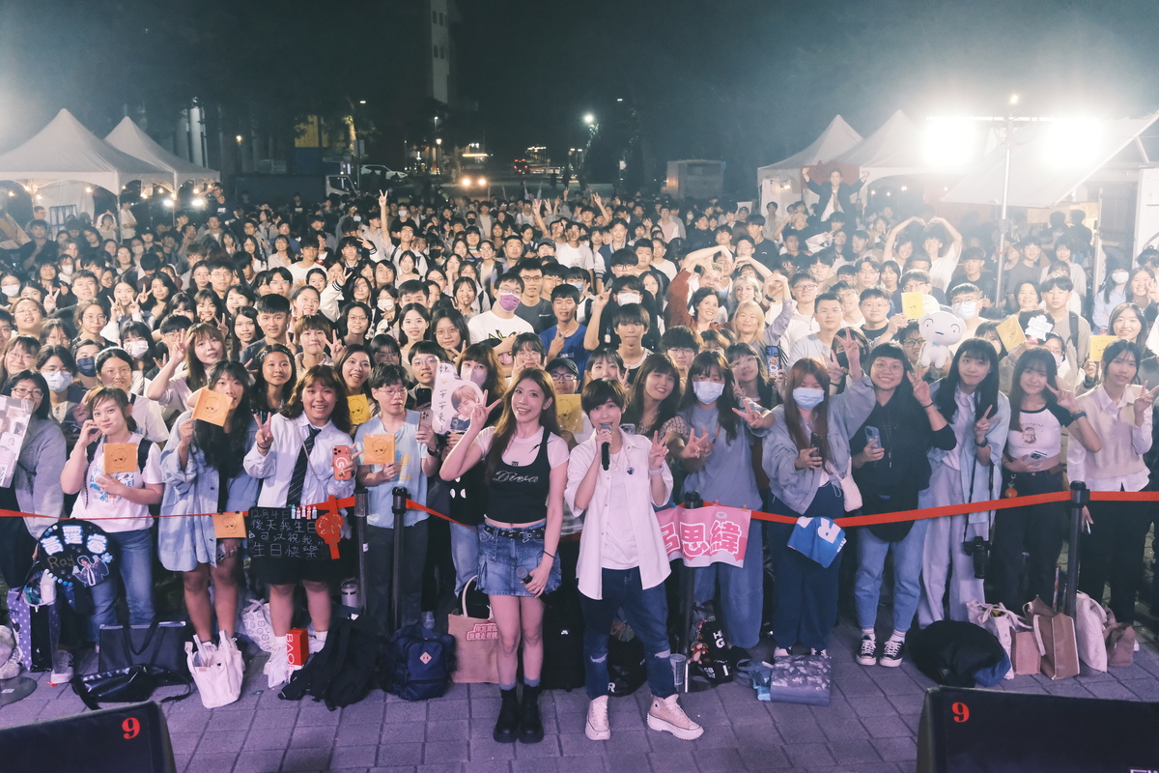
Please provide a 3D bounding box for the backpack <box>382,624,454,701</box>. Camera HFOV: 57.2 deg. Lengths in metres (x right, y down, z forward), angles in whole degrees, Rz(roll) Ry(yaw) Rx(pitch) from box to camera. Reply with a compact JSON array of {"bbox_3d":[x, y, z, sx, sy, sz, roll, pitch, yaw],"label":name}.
[{"bbox_3d":[-0.796,1.313,5.227,0.310,0.350,0.210,-5,13,-22],"label":"backpack"}]

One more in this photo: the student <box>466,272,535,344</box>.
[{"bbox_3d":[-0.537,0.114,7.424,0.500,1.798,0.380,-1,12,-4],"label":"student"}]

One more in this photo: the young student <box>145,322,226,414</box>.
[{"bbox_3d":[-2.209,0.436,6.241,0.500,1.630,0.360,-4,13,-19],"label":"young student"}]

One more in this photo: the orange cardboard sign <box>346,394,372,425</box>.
[{"bbox_3d":[-1.104,0.116,5.331,0.105,0.145,0.006,-12,7,-11],"label":"orange cardboard sign"}]

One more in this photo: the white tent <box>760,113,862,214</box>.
[{"bbox_3d":[6.222,-4.655,25.728,3.000,3.690,3.000,-2,12,-10],"label":"white tent"}]

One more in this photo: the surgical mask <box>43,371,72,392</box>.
[{"bbox_3d":[-2.655,-0.022,5.402,0.140,0.115,0.080,-6,8,-25],"label":"surgical mask"}]

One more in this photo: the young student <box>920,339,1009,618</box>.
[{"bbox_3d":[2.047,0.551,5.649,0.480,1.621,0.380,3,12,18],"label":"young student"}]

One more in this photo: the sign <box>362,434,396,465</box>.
[{"bbox_3d":[-0.889,0.279,4.721,0.140,0.142,0.007,-3,5,-11],"label":"sign"}]

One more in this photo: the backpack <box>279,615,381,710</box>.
[{"bbox_3d":[-1.235,1.292,5.214,0.480,0.400,0.340,-1,12,-5],"label":"backpack"}]

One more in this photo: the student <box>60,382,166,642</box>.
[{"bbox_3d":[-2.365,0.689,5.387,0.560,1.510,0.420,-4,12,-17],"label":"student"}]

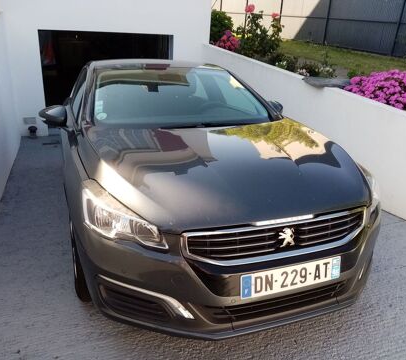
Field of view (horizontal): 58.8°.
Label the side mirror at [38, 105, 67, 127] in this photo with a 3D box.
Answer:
[{"bbox_3d":[-1.106,-0.471,2.667,0.200,0.160,0.160,-5,18,-21],"label":"side mirror"}]

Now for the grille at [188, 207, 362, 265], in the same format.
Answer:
[{"bbox_3d":[0.376,0.259,1.632,0.970,0.172,0.115,-5,18,-21],"label":"grille"}]

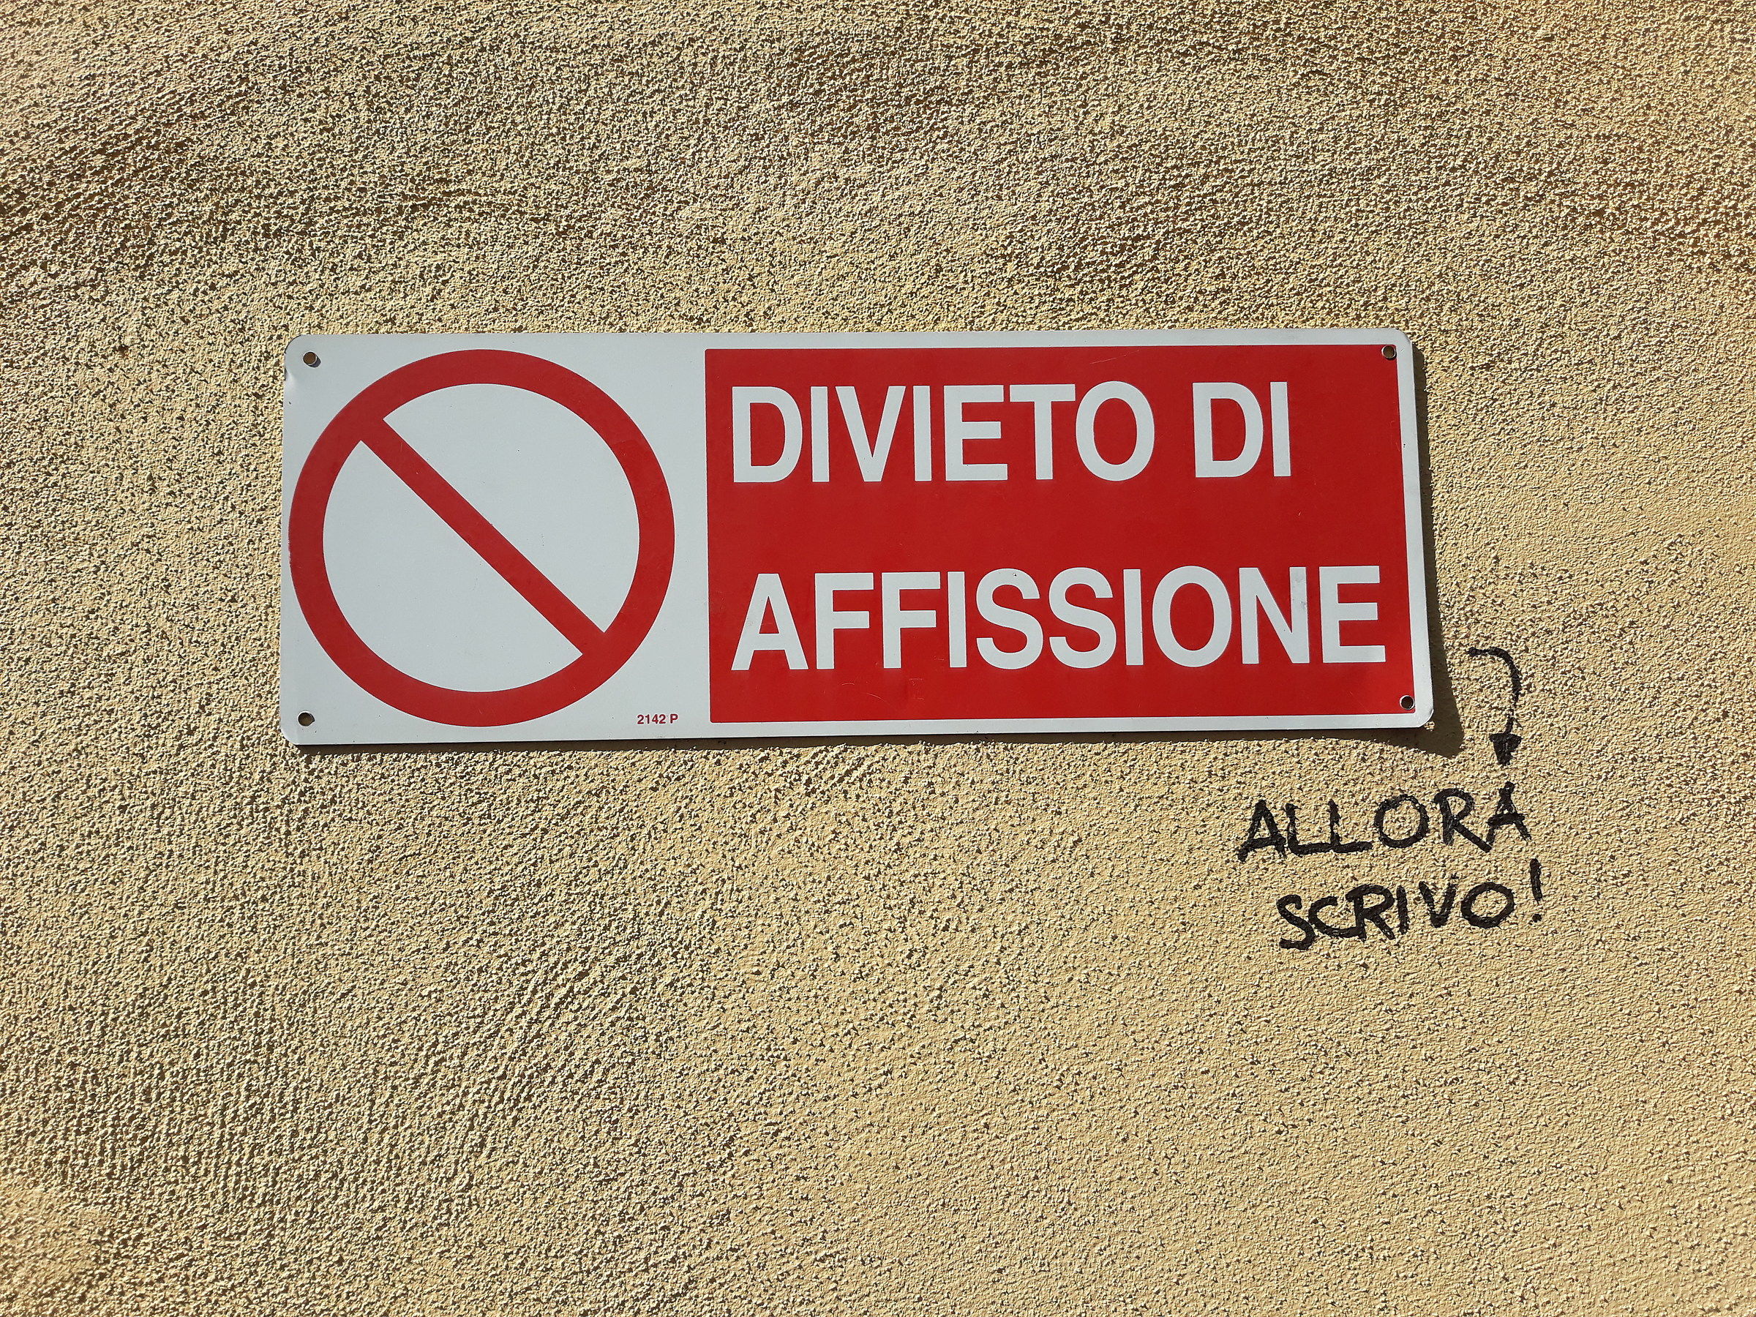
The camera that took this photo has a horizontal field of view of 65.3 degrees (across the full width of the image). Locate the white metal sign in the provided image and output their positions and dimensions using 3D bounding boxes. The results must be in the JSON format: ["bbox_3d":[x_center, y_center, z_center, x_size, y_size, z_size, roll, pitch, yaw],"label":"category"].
[{"bbox_3d":[-0.002,-0.039,0.420,0.350,0.125,0.003,-1,-4,-4],"label":"white metal sign"}]

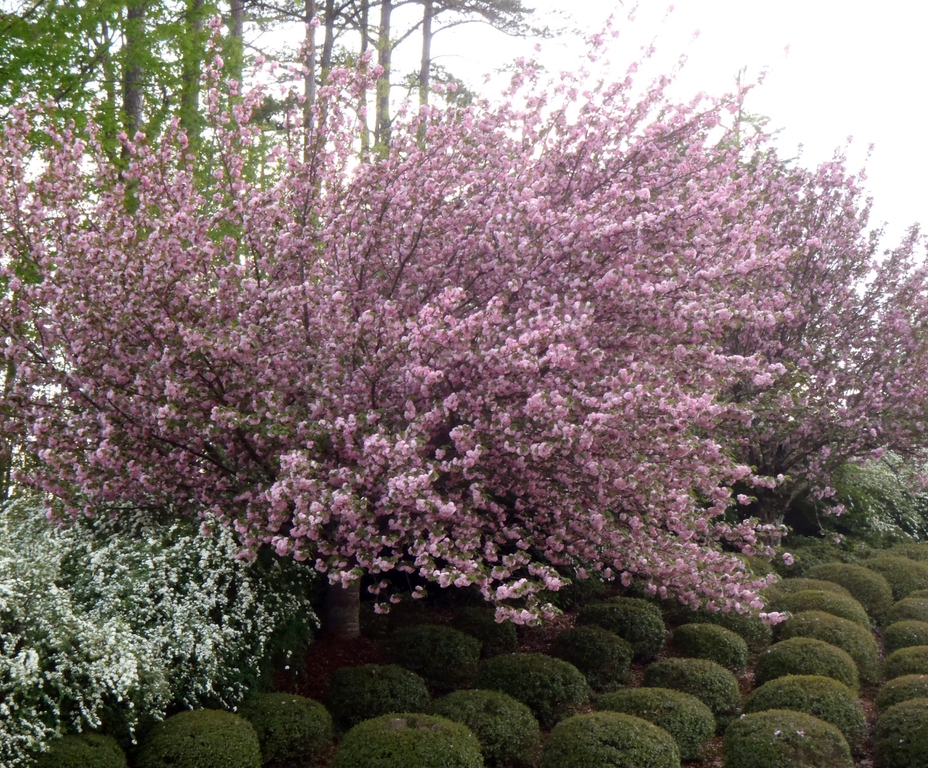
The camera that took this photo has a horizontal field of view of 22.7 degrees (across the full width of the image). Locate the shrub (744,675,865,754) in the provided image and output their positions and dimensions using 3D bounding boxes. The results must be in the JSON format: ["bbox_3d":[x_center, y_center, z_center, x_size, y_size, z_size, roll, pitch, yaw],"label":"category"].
[{"bbox_3d":[2.497,2.393,16.920,0.880,0.510,0.880,0,1,0],"label":"shrub"}]

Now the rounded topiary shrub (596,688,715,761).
[{"bbox_3d":[1.375,2.438,16.605,0.856,0.480,0.856,0,1,0],"label":"rounded topiary shrub"}]

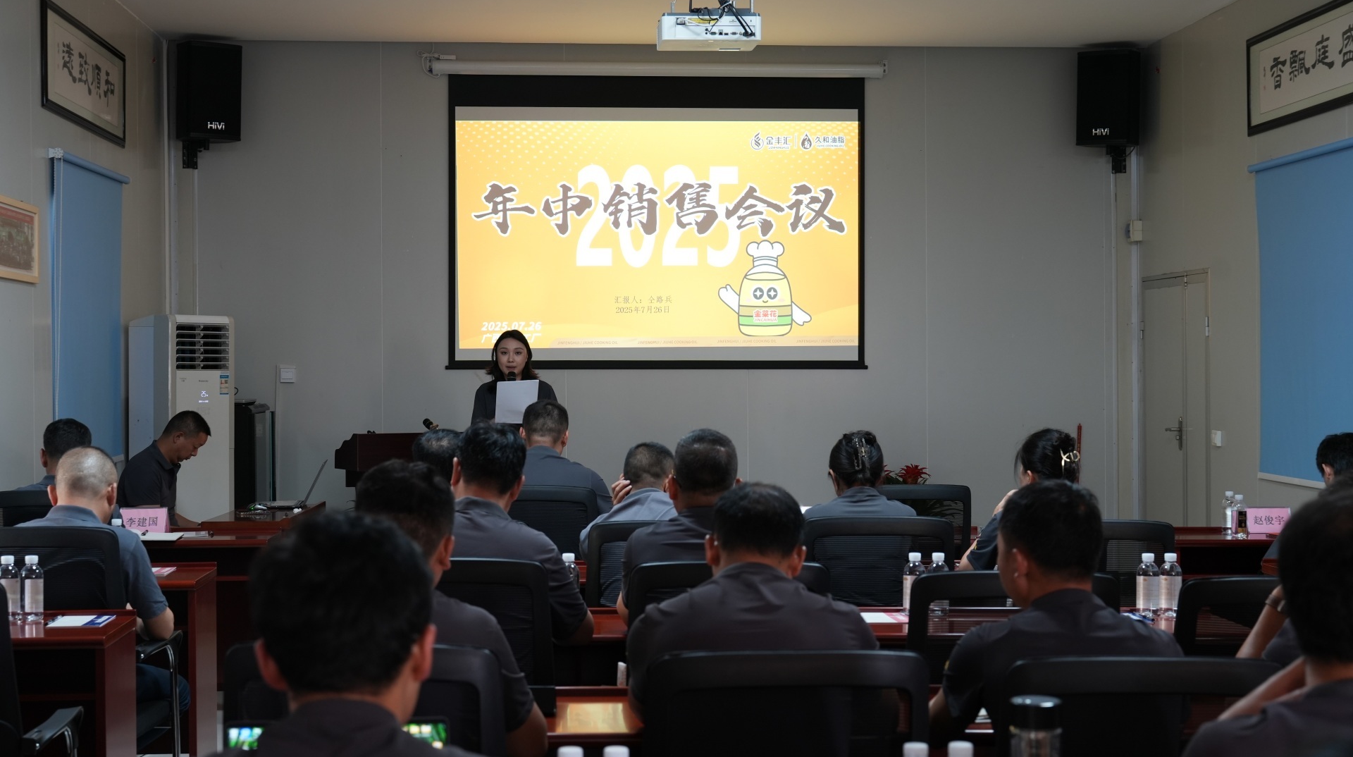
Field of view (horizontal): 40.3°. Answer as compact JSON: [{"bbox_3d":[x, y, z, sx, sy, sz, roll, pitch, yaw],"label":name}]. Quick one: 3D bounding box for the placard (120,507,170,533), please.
[{"bbox_3d":[-2.253,0.602,7.792,0.197,0.102,0.085,0,0,-4],"label":"placard"}]

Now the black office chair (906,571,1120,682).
[{"bbox_3d":[0.750,0.939,4.415,0.580,0.990,0.580,0,1,-2],"label":"black office chair"}]

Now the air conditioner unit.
[{"bbox_3d":[-2.770,0.519,10.291,0.350,1.735,0.470,0,1,34],"label":"air conditioner unit"}]

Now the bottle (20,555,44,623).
[{"bbox_3d":[-1.793,0.584,5.126,0.063,0.181,0.063,0,0,-4],"label":"bottle"}]

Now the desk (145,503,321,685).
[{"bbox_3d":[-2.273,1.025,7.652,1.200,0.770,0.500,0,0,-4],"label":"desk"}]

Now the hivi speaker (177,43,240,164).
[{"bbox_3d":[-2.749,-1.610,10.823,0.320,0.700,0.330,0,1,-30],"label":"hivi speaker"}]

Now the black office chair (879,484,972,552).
[{"bbox_3d":[0.883,0.913,7.327,0.580,0.990,0.600,0,0,-4],"label":"black office chair"}]

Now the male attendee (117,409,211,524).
[{"bbox_3d":[-2.103,0.783,8.080,0.730,1.250,0.520,0,0,-2],"label":"male attendee"}]

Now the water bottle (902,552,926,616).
[{"bbox_3d":[0.676,0.587,5.242,0.064,0.178,0.064,0,1,0],"label":"water bottle"}]

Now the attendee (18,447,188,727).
[{"bbox_3d":[-1.842,0.819,5.724,0.530,1.220,0.740,0,1,-2],"label":"attendee"}]

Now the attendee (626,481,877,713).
[{"bbox_3d":[0.149,0.816,3.515,0.520,1.250,0.800,0,0,-4],"label":"attendee"}]

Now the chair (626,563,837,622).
[{"bbox_3d":[0.105,0.937,4.596,0.580,0.990,0.600,0,0,-4],"label":"chair"}]

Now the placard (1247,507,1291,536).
[{"bbox_3d":[2.448,0.588,7.614,0.197,0.102,0.085,0,0,-4],"label":"placard"}]

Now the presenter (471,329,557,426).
[{"bbox_3d":[-0.777,0.580,8.902,0.470,1.628,0.360,0,0,-4],"label":"presenter"}]

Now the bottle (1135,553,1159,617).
[{"bbox_3d":[1.339,0.585,5.242,0.064,0.178,0.064,0,1,0],"label":"bottle"}]

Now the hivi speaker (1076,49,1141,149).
[{"bbox_3d":[2.670,-1.730,11.413,0.320,0.570,0.330,0,6,25],"label":"hivi speaker"}]

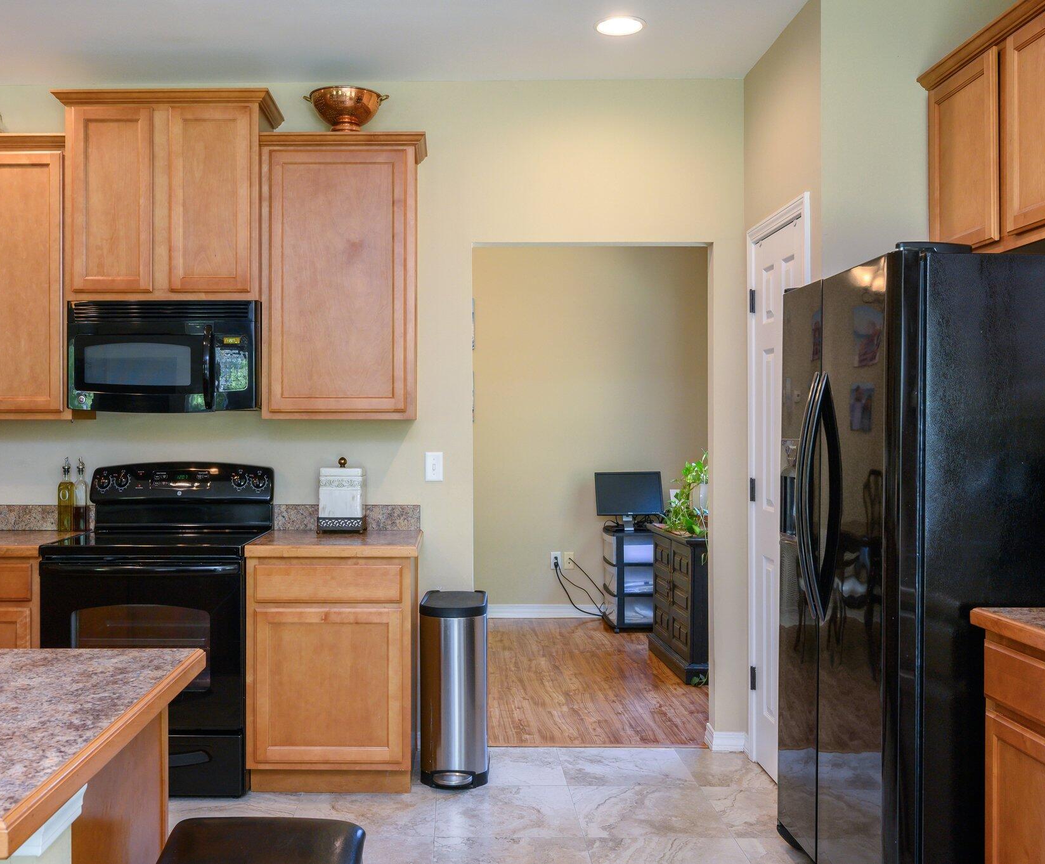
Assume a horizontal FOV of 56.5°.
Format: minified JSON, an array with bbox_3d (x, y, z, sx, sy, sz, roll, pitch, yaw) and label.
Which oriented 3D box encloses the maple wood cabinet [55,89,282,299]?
[{"bbox_3d":[-1.402,-0.917,3.930,0.810,0.800,0.385,0,0,-2],"label":"maple wood cabinet"}]

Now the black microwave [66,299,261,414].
[{"bbox_3d":[-1.394,-0.291,3.925,0.750,0.425,0.390,0,0,-2],"label":"black microwave"}]

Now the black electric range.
[{"bbox_3d":[-1.395,0.728,3.775,0.740,1.200,0.660,0,0,-2],"label":"black electric range"}]

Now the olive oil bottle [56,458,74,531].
[{"bbox_3d":[-1.890,0.262,4.030,0.061,0.303,0.061,0,0,-2],"label":"olive oil bottle"}]

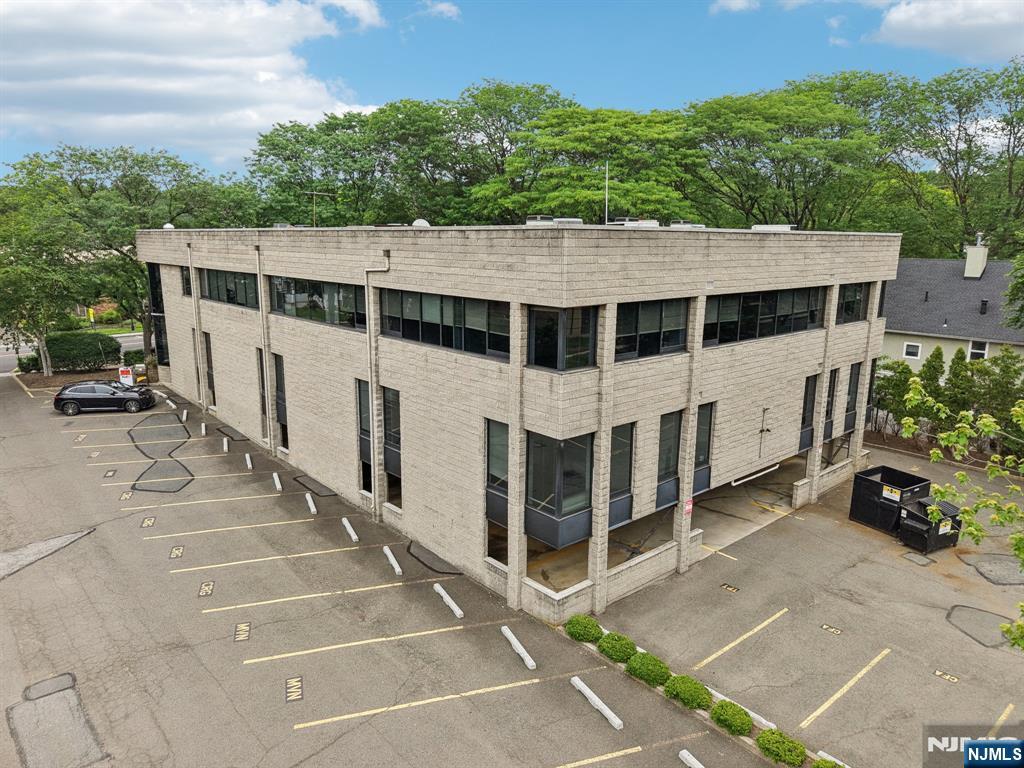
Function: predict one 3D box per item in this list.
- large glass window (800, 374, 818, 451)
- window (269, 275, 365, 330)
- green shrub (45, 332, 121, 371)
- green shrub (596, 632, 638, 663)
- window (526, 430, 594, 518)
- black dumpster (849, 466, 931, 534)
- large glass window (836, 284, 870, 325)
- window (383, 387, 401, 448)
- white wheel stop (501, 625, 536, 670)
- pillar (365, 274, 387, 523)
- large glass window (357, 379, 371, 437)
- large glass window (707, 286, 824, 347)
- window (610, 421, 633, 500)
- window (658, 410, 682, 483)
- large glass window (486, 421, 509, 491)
[{"bbox_3d":[11.305,1.137,27.196,1.230,2.930,0.180,-10,15,-40],"label":"large glass window"},{"bbox_3d":[-7.564,-3.193,27.453,0.160,1.660,8.490,-10,15,-40],"label":"window"},{"bbox_3d":[-27.481,-2.116,45.246,3.800,2.100,2.000,-10,16,-41],"label":"green shrub"},{"bbox_3d":[2.623,6.596,17.744,0.880,0.550,1.000,-10,15,-40],"label":"green shrub"},{"bbox_3d":[1.289,2.276,19.133,1.340,2.200,1.340,-10,16,-41],"label":"window"},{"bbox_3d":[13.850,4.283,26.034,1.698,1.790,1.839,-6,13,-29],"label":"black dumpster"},{"bbox_3d":[13.423,-3.203,28.193,3.450,1.600,0.160,-10,15,-40],"label":"large glass window"},{"bbox_3d":[-3.970,1.209,23.798,0.120,2.070,1.130,-10,16,-41],"label":"window"},{"bbox_3d":[0.160,6.723,18.140,0.150,0.110,1.830,-4,13,-22],"label":"white wheel stop"},{"bbox_3d":[-4.709,0.813,24.784,0.310,8.380,0.420,-10,15,-40],"label":"pillar"},{"bbox_3d":[-5.172,0.965,25.510,0.160,2.140,1.170,-10,15,-40],"label":"large glass window"},{"bbox_3d":[8.646,-2.399,24.006,8.420,1.600,0.120,-10,16,-41],"label":"large glass window"},{"bbox_3d":[2.995,2.229,19.942,1.230,2.190,0.160,-10,15,-40],"label":"window"},{"bbox_3d":[4.690,1.848,21.316,1.270,2.200,0.120,-10,16,-41],"label":"window"},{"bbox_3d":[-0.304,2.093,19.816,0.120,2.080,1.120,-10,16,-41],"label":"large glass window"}]

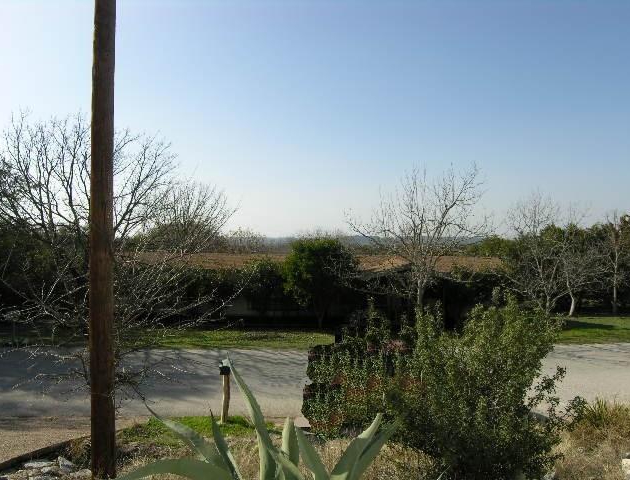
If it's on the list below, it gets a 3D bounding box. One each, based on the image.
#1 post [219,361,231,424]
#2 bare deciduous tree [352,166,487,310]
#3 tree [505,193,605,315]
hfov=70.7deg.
[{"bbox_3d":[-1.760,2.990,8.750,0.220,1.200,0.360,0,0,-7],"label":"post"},{"bbox_3d":[4.280,0.150,18.600,5.850,6.600,5.200,0,0,0],"label":"bare deciduous tree"},{"bbox_3d":[11.650,0.630,21.500,4.850,5.900,4.400,0,0,0],"label":"tree"}]

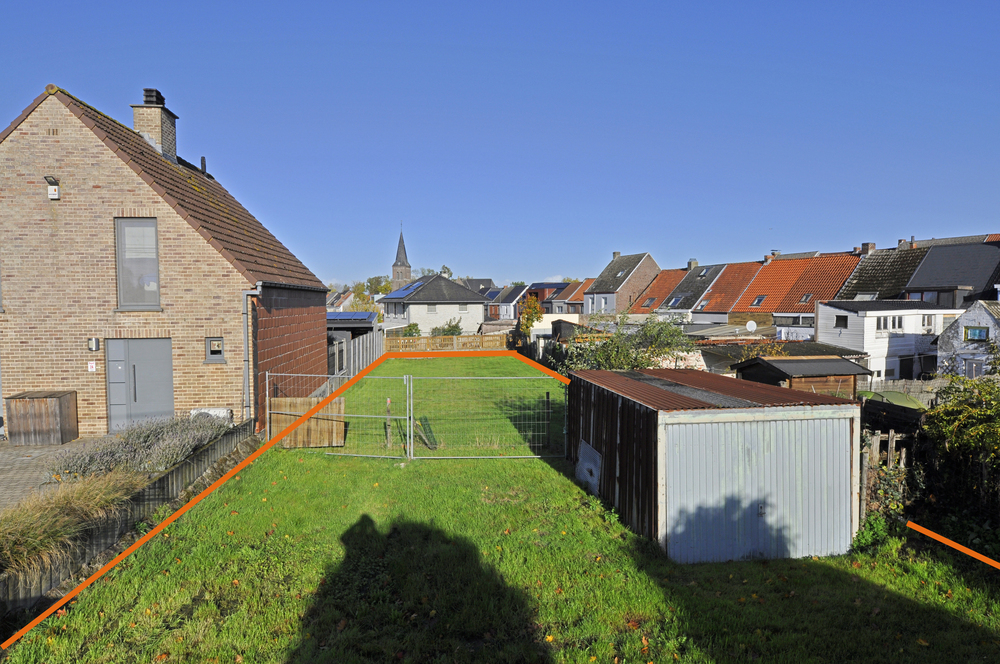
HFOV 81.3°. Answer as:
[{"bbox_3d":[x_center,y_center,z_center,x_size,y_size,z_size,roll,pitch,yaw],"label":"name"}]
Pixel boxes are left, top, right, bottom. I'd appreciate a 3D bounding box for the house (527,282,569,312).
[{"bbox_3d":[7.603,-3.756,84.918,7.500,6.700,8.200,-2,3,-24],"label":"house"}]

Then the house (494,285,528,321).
[{"bbox_3d":[4.295,-6.922,136.147,7.500,7.600,10.500,-2,3,-24],"label":"house"}]

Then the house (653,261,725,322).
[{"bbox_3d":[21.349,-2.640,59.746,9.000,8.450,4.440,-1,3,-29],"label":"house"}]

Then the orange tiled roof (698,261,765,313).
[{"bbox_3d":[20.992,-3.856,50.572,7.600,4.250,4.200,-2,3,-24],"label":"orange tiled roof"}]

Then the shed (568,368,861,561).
[{"bbox_3d":[3.356,1.985,10.811,3.000,2.110,5.280,-1,3,-7],"label":"shed"}]

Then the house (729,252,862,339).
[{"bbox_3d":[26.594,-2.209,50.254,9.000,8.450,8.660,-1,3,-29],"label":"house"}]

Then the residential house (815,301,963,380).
[{"bbox_3d":[23.220,0.623,34.727,10.500,4.800,2.800,-1,3,-29],"label":"residential house"}]

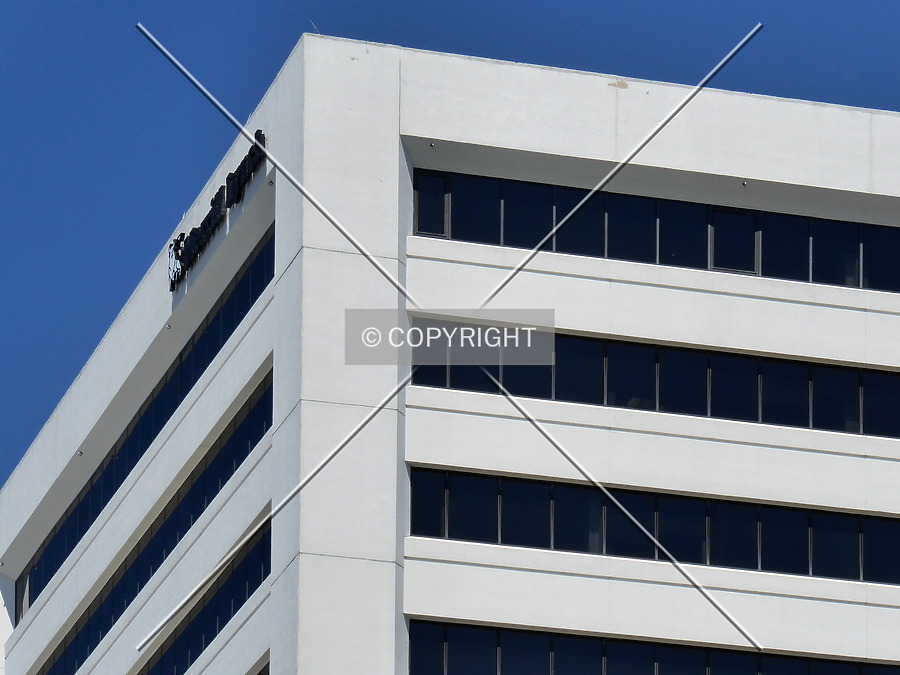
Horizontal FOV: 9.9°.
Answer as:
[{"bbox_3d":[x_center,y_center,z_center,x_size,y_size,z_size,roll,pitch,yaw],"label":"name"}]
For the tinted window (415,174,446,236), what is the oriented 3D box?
[{"bbox_3d":[-0.512,-3.474,136.815,0.824,1.611,0.120,6,-21,-15],"label":"tinted window"}]

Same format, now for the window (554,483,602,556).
[{"bbox_3d":[3.083,4.398,125.675,1.225,1.616,0.120,6,-21,-15],"label":"window"}]

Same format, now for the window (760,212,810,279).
[{"bbox_3d":[8.750,-2.354,136.025,1.300,1.823,0.120,7,-22,-16],"label":"window"}]

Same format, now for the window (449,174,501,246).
[{"bbox_3d":[0.658,-3.265,133.721,1.343,1.842,0.120,7,-22,-16],"label":"window"}]

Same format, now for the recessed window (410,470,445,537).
[{"bbox_3d":[-0.552,4.274,133.909,0.910,1.768,0.120,6,-21,-15],"label":"recessed window"}]

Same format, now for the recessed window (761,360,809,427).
[{"bbox_3d":[8.872,1.485,137.936,1.285,1.676,0.120,6,-21,-15],"label":"recessed window"}]

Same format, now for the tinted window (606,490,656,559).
[{"bbox_3d":[4.399,4.532,126.039,1.233,1.569,0.120,6,-21,-15],"label":"tinted window"}]

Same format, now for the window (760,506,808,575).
[{"bbox_3d":[8.778,5.327,136.472,1.271,1.709,0.120,6,-21,-15],"label":"window"}]

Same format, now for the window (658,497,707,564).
[{"bbox_3d":[5.625,4.690,126.365,1.234,1.573,0.120,6,-21,-15],"label":"window"}]

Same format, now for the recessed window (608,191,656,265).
[{"bbox_3d":[4.707,-2.800,134.870,1.351,1.913,0.120,7,-22,-16],"label":"recessed window"}]

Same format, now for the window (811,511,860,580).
[{"bbox_3d":[10.145,5.474,136.850,1.326,1.764,0.120,6,-21,-15],"label":"window"}]

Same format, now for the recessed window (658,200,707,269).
[{"bbox_3d":[6.074,-2.679,135.272,1.353,1.862,0.120,7,-22,-16],"label":"recessed window"}]

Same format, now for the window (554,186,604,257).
[{"bbox_3d":[3.199,-2.865,128.391,1.253,1.660,0.120,6,-21,-15],"label":"window"}]

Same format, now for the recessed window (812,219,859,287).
[{"bbox_3d":[10.365,-2.286,139.817,1.241,1.770,0.120,6,-21,-15],"label":"recessed window"}]

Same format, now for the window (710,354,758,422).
[{"bbox_3d":[7.338,1.343,134.124,1.285,1.789,0.120,7,-22,-16],"label":"window"}]

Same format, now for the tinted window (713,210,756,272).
[{"bbox_3d":[7.421,-2.503,135.646,1.190,1.718,0.120,7,-22,-16],"label":"tinted window"}]

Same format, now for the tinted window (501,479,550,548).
[{"bbox_3d":[1.903,4.466,131.124,1.320,1.790,0.120,7,-22,-16],"label":"tinted window"}]

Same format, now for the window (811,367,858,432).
[{"bbox_3d":[10.000,1.635,134.884,1.232,1.750,0.120,7,-22,-16],"label":"window"}]

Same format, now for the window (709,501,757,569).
[{"bbox_3d":[7.393,5.156,136.097,1.271,1.704,0.120,6,-21,-15],"label":"window"}]

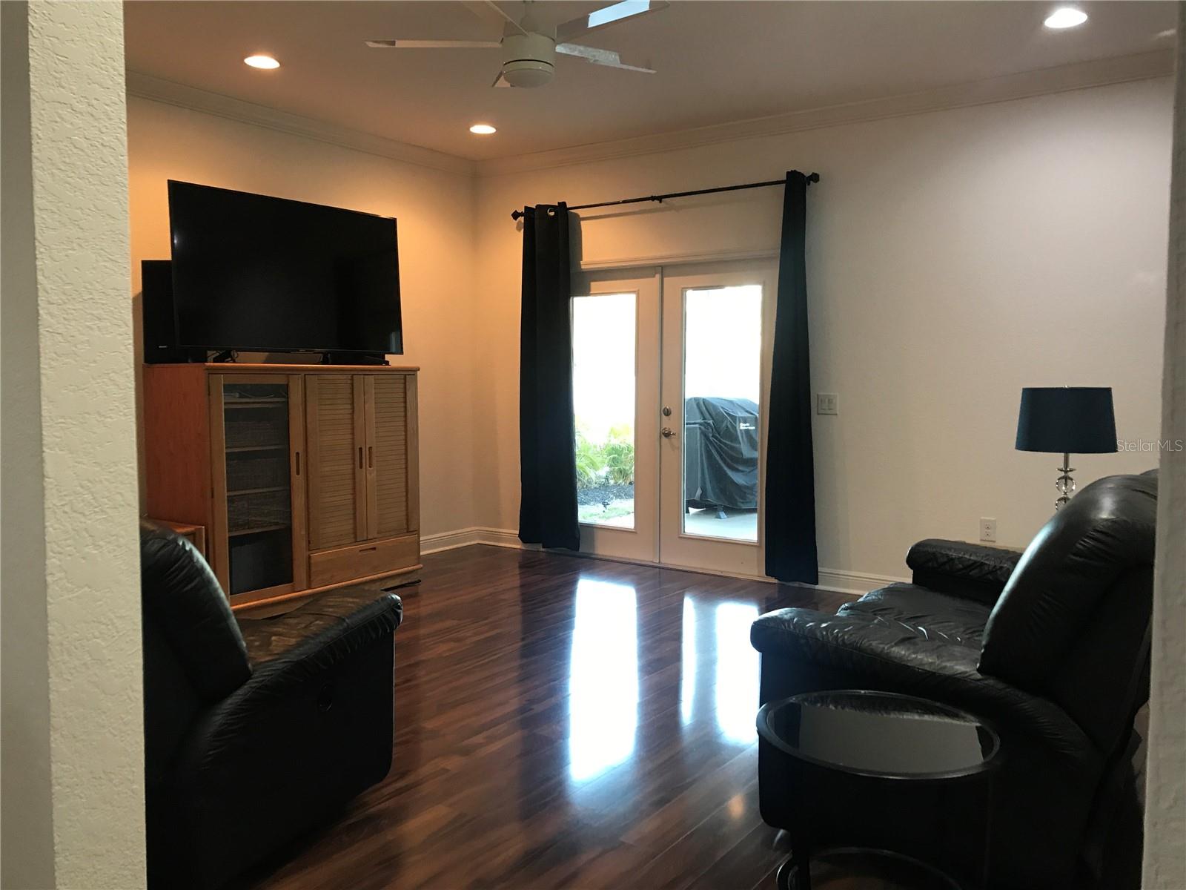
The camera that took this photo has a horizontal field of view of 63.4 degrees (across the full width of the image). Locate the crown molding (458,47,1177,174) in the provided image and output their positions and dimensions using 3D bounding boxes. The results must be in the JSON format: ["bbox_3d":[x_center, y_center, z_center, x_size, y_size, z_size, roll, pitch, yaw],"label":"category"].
[{"bbox_3d":[0.968,-1.937,5.843,4.522,0.110,0.095,3,6,35],"label":"crown molding"}]

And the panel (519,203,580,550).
[{"bbox_3d":[-0.322,-0.479,6.819,0.490,2.440,0.120,3,6,35],"label":"panel"}]

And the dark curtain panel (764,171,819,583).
[{"bbox_3d":[1.222,-0.388,5.733,0.330,2.450,0.120,3,6,35],"label":"dark curtain panel"}]

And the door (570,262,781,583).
[{"bbox_3d":[0.453,-0.203,6.404,1.800,2.070,0.090,3,6,35],"label":"door"}]

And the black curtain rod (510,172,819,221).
[{"bbox_3d":[0.373,-1.600,6.251,2.320,0.070,0.090,3,6,35],"label":"black curtain rod"}]

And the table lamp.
[{"bbox_3d":[2.012,0.105,4.109,0.395,0.715,0.395,3,6,35],"label":"table lamp"}]

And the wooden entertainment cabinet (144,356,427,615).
[{"bbox_3d":[-1.750,0.220,5.579,0.575,1.350,1.440,3,6,35],"label":"wooden entertainment cabinet"}]

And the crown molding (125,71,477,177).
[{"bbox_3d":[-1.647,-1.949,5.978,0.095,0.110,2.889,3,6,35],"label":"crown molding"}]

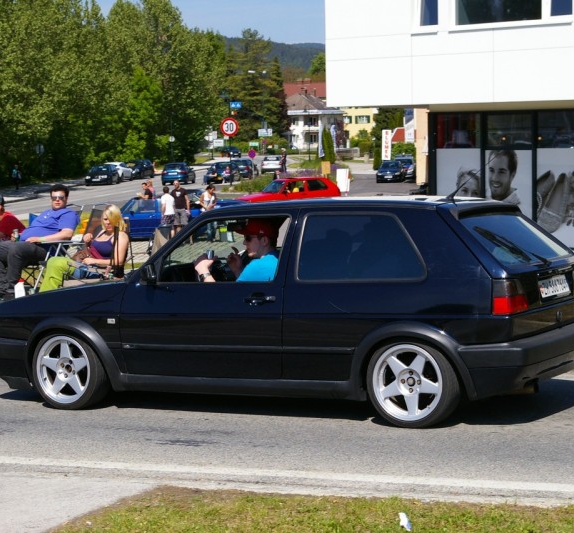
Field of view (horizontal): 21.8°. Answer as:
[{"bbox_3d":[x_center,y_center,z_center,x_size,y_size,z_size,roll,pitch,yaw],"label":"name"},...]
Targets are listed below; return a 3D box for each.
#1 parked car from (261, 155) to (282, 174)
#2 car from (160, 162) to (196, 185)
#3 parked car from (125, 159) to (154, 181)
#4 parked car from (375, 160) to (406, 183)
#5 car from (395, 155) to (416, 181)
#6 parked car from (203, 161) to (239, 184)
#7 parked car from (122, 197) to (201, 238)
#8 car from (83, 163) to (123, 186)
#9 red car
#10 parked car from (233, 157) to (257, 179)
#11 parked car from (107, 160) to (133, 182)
[{"bbox_3d":[-1.191,-8.155,119.000,1.700,1.420,4.300,-1,4,-1],"label":"parked car"},{"bbox_3d":[-7.399,-6.355,101.500,1.800,1.440,4.500,-1,4,5],"label":"car"},{"bbox_3d":[-11.768,-7.583,116.000,1.800,1.500,4.450,-1,4,8],"label":"parked car"},{"bbox_3d":[7.393,-6.680,105.000,1.760,1.470,4.300,-1,4,10],"label":"parked car"},{"bbox_3d":[8.740,-7.330,111.000,1.790,1.740,4.450,-1,4,10],"label":"car"},{"bbox_3d":[-4.267,-6.367,100.500,1.700,1.440,4.100,-1,4,6],"label":"parked car"},{"bbox_3d":[-4.234,-1.443,45.500,3.850,1.370,1.640,-1,4,-4],"label":"parked car"},{"bbox_3d":[-12.891,-6.414,104.000,1.750,1.450,4.200,-1,4,5],"label":"car"},{"bbox_3d":[-0.071,-2.604,55.600,4.000,1.400,1.680,-3,5,-25],"label":"red car"},{"bbox_3d":[-3.318,-7.290,110.500,1.760,1.460,4.350,0,5,8],"label":"parked car"},{"bbox_3d":[-12.622,-7.006,110.000,1.770,1.430,4.300,-1,4,7],"label":"parked car"}]

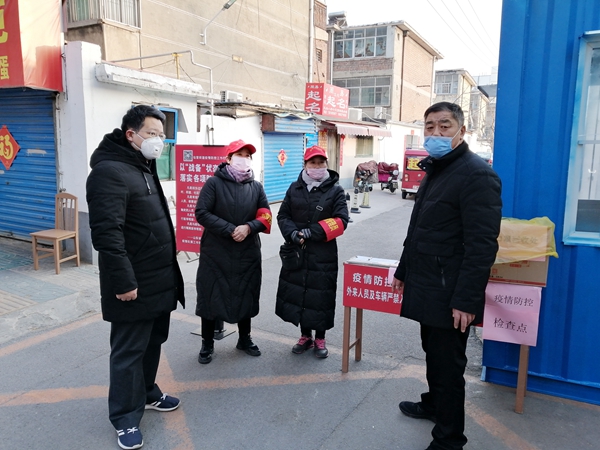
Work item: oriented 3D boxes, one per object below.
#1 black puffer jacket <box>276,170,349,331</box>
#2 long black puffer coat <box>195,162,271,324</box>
[{"bbox_3d":[0.091,0.193,3.429,0.520,1.173,0.400,2,10,8],"label":"black puffer jacket"},{"bbox_3d":[-0.487,0.140,3.380,0.540,1.170,0.400,-2,10,-18],"label":"long black puffer coat"}]

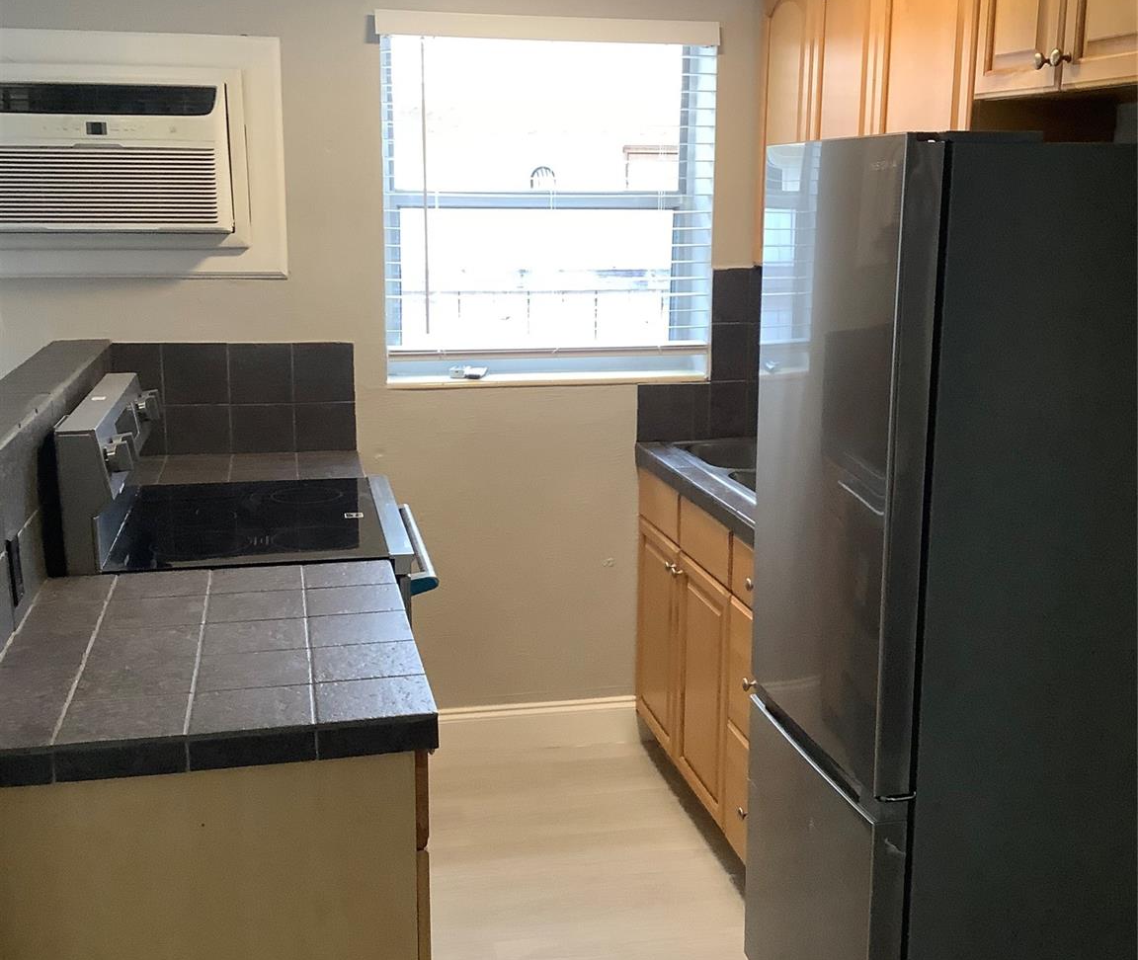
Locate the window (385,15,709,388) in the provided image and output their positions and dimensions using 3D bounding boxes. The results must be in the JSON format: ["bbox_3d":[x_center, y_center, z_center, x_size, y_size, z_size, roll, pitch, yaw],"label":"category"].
[{"bbox_3d":[-0.053,-0.744,3.691,0.915,0.965,0.130,-2,12,-12],"label":"window"}]

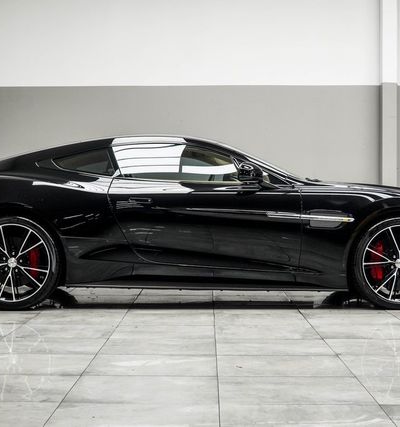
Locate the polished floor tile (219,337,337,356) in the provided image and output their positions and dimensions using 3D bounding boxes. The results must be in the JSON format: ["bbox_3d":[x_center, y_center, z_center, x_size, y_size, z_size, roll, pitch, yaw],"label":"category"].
[{"bbox_3d":[0.390,0.717,4.356,0.602,0.012,0.487,0,1,1],"label":"polished floor tile"}]

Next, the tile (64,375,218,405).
[{"bbox_3d":[-0.222,0.731,3.394,0.602,0.012,0.487,0,1,1],"label":"tile"}]

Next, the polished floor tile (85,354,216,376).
[{"bbox_3d":[-0.217,0.723,3.878,0.602,0.012,0.487,0,1,1],"label":"polished floor tile"}]

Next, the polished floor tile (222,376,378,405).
[{"bbox_3d":[0.381,0.734,3.389,0.602,0.012,0.487,0,1,1],"label":"polished floor tile"}]

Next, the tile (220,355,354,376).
[{"bbox_3d":[0.385,0.725,3.872,0.602,0.012,0.487,0,1,1],"label":"tile"}]

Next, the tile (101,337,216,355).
[{"bbox_3d":[-0.212,0.714,4.361,0.602,0.012,0.487,0,1,1],"label":"tile"}]

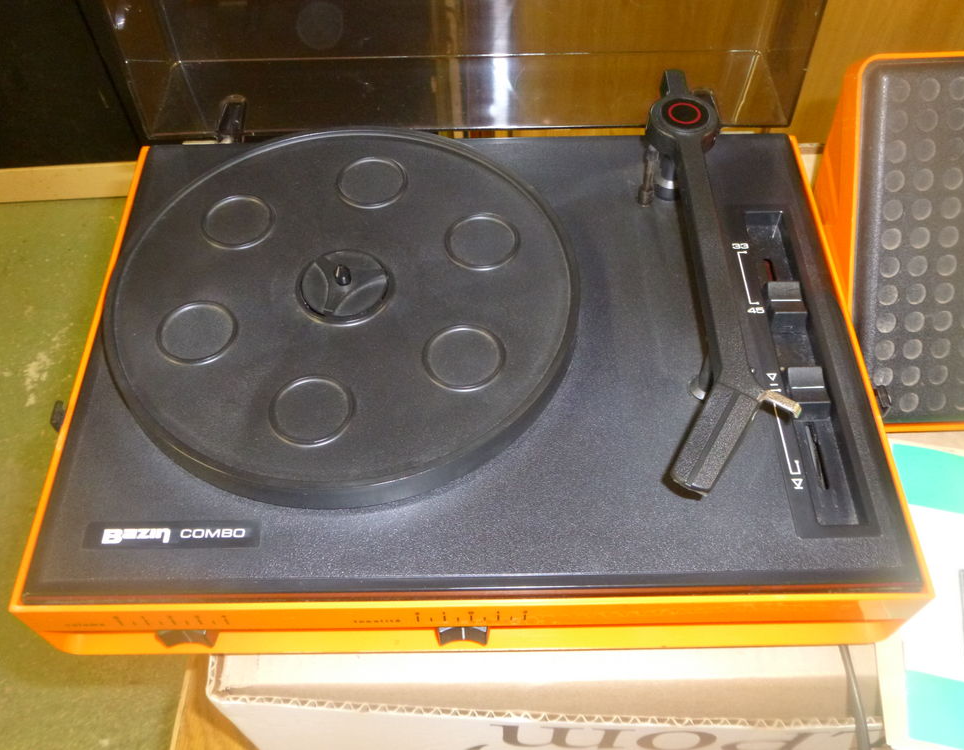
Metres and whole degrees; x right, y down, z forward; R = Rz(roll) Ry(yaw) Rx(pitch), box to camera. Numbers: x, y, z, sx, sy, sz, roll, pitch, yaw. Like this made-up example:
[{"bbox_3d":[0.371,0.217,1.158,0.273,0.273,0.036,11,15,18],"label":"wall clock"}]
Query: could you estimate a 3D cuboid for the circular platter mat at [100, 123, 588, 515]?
[{"bbox_3d":[-0.063,-0.037,0.414,0.213,0.015,0.213,0,55,0],"label":"circular platter mat"}]

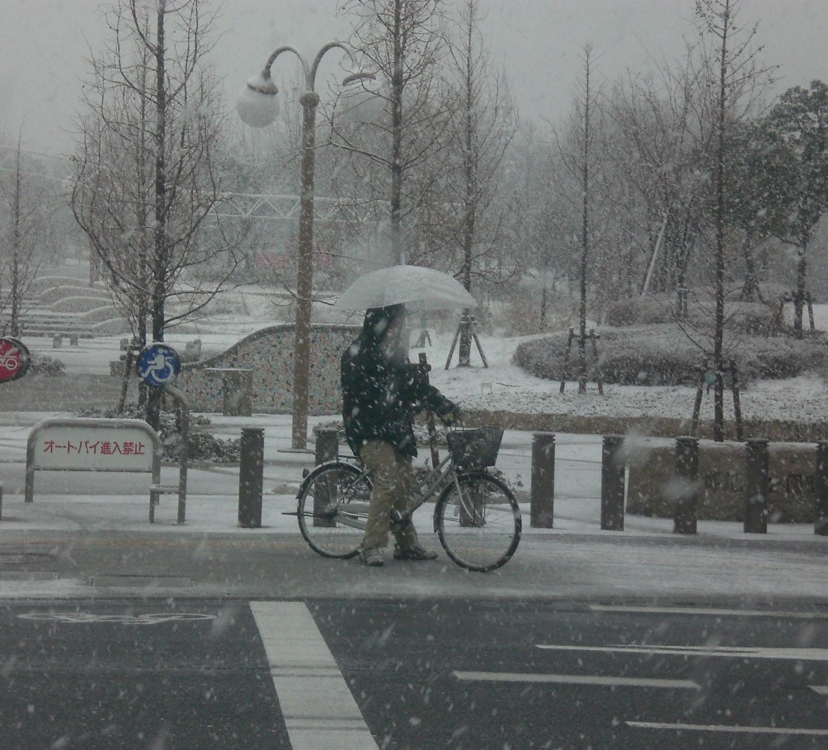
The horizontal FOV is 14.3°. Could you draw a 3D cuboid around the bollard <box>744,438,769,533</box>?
[{"bbox_3d":[2.624,0.844,25.191,0.177,0.730,0.177,1,1,0],"label":"bollard"}]

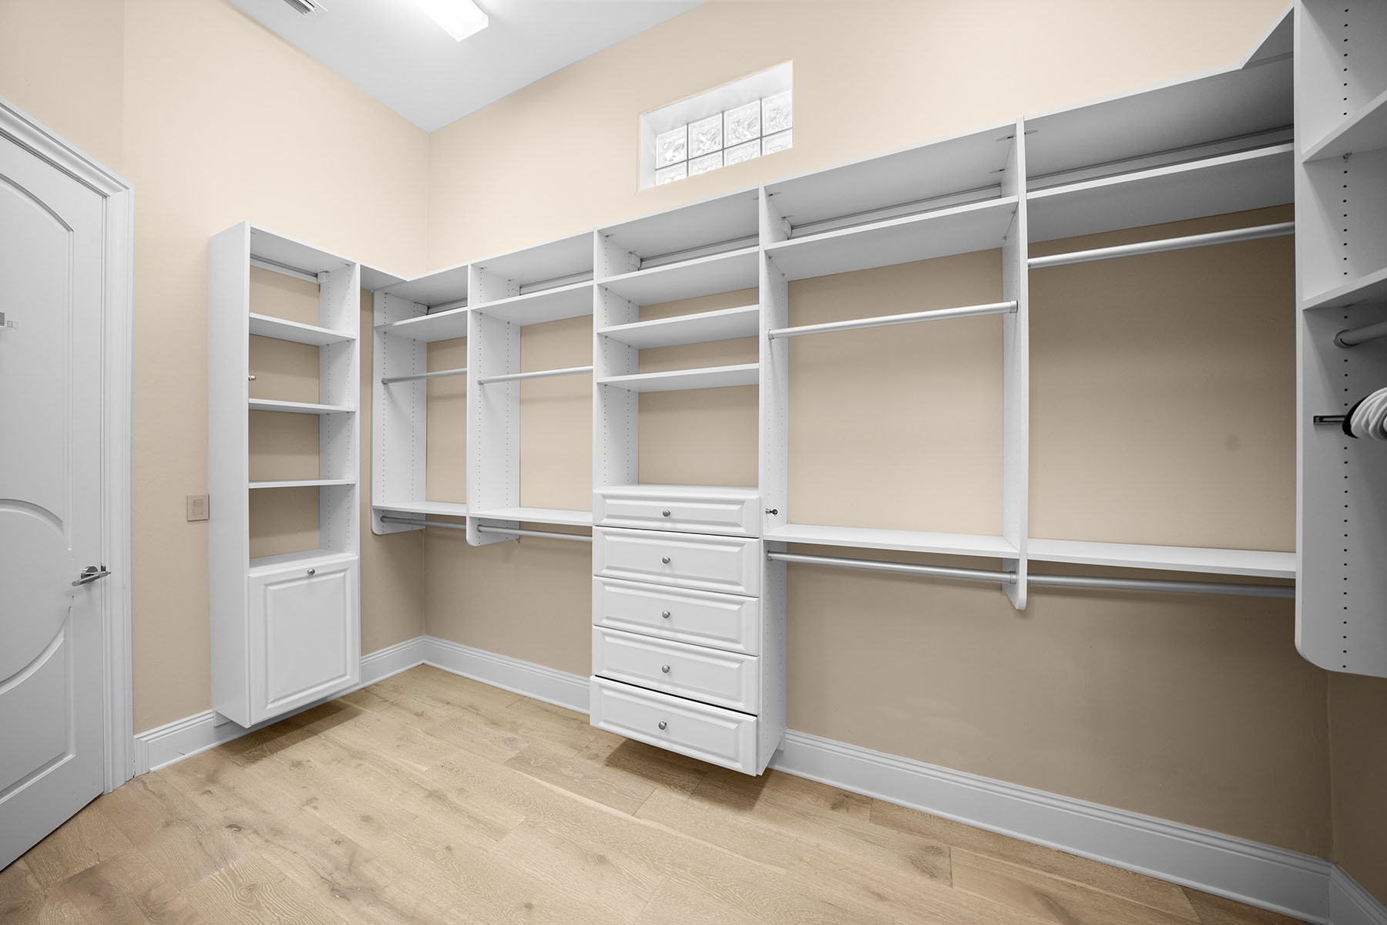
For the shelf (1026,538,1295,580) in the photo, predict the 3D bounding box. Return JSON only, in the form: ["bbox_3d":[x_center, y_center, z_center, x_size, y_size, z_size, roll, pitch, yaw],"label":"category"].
[{"bbox_3d":[1.448,0.288,1.401,0.789,0.021,0.345,0,0,25],"label":"shelf"}]

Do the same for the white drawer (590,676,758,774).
[{"bbox_3d":[-0.041,1.062,2.038,0.771,0.214,0.320,0,0,25],"label":"white drawer"}]

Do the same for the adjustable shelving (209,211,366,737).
[{"bbox_3d":[-2.002,0.056,2.297,0.347,2.200,0.470,0,0,25],"label":"adjustable shelving"}]

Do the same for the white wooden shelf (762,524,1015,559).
[{"bbox_3d":[0.709,0.289,1.749,0.807,0.022,0.345,0,0,25],"label":"white wooden shelf"}]

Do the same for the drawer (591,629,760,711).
[{"bbox_3d":[-0.031,0.846,2.060,0.771,0.217,0.320,0,0,25],"label":"drawer"}]

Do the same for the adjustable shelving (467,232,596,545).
[{"bbox_3d":[-0.742,-0.309,2.432,0.847,1.476,0.347,0,0,25],"label":"adjustable shelving"}]

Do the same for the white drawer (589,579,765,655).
[{"bbox_3d":[-0.031,0.625,2.060,0.771,0.217,0.320,0,0,25],"label":"white drawer"}]

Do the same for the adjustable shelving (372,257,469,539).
[{"bbox_3d":[-1.495,-0.311,2.785,0.856,1.465,0.347,0,0,25],"label":"adjustable shelving"}]

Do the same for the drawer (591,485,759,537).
[{"bbox_3d":[-0.031,0.208,2.060,0.771,0.163,0.320,0,0,25],"label":"drawer"}]

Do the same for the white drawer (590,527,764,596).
[{"bbox_3d":[-0.031,0.404,2.060,0.771,0.216,0.320,0,0,25],"label":"white drawer"}]

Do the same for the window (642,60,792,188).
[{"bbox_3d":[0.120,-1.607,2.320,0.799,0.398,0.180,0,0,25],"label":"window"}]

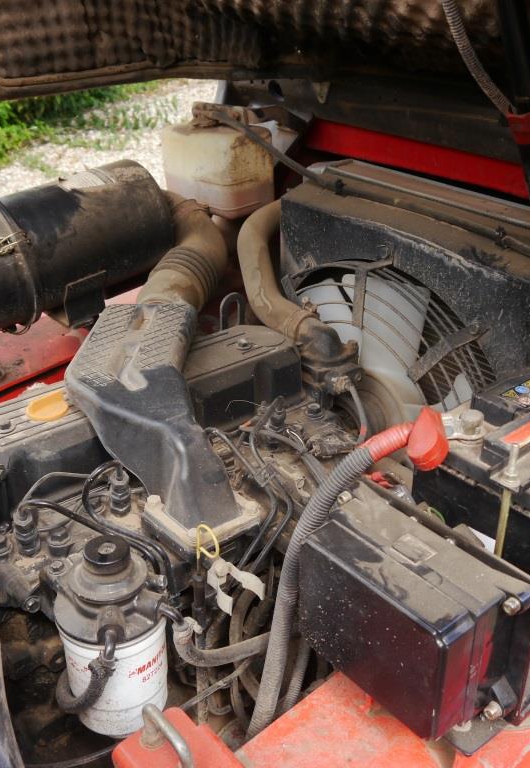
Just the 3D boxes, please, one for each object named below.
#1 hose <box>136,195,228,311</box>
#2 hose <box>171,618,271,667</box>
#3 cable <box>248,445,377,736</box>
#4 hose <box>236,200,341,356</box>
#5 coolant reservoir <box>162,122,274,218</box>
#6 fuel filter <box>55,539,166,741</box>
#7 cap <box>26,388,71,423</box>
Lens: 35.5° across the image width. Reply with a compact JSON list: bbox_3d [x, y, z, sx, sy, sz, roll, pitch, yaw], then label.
[{"bbox_3d":[-0.118,-0.204,1.259,0.140,0.130,0.330,-4,28,-5],"label":"hose"},{"bbox_3d":[-0.035,0.217,0.711,0.105,0.070,0.030,-23,35,-34],"label":"hose"},{"bbox_3d":[0.042,0.202,0.748,0.135,0.325,0.085,-23,35,-34],"label":"cable"},{"bbox_3d":[0.009,-0.170,1.182,0.100,0.105,0.335,-3,28,-3],"label":"hose"},{"bbox_3d":[-0.078,-0.389,1.485,0.120,0.140,0.180,-23,35,-34],"label":"coolant reservoir"},{"bbox_3d":[-0.127,0.207,0.694,0.093,0.175,0.096,-1,28,1],"label":"fuel filter"},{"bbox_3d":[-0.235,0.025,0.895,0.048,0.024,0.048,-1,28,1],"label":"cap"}]

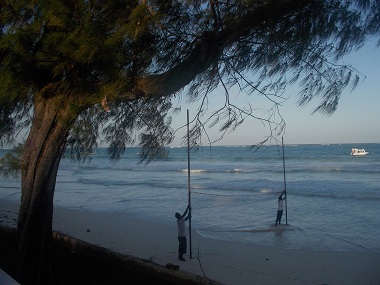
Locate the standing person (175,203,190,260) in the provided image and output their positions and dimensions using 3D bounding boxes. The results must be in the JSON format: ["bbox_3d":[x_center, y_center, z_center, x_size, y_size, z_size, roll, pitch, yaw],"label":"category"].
[{"bbox_3d":[-0.254,3.223,11.400,0.560,1.960,0.500,-1,-1,-5],"label":"standing person"}]

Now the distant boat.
[{"bbox_3d":[72.550,4.145,136.000,6.900,2.950,2.200,-1,-1,11],"label":"distant boat"}]

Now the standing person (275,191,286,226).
[{"bbox_3d":[5.300,3.845,18.600,0.650,2.060,0.500,-1,-1,-5],"label":"standing person"}]

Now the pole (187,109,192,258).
[{"bbox_3d":[-0.018,1.496,11.500,0.070,5.400,0.070,-1,-1,0],"label":"pole"}]

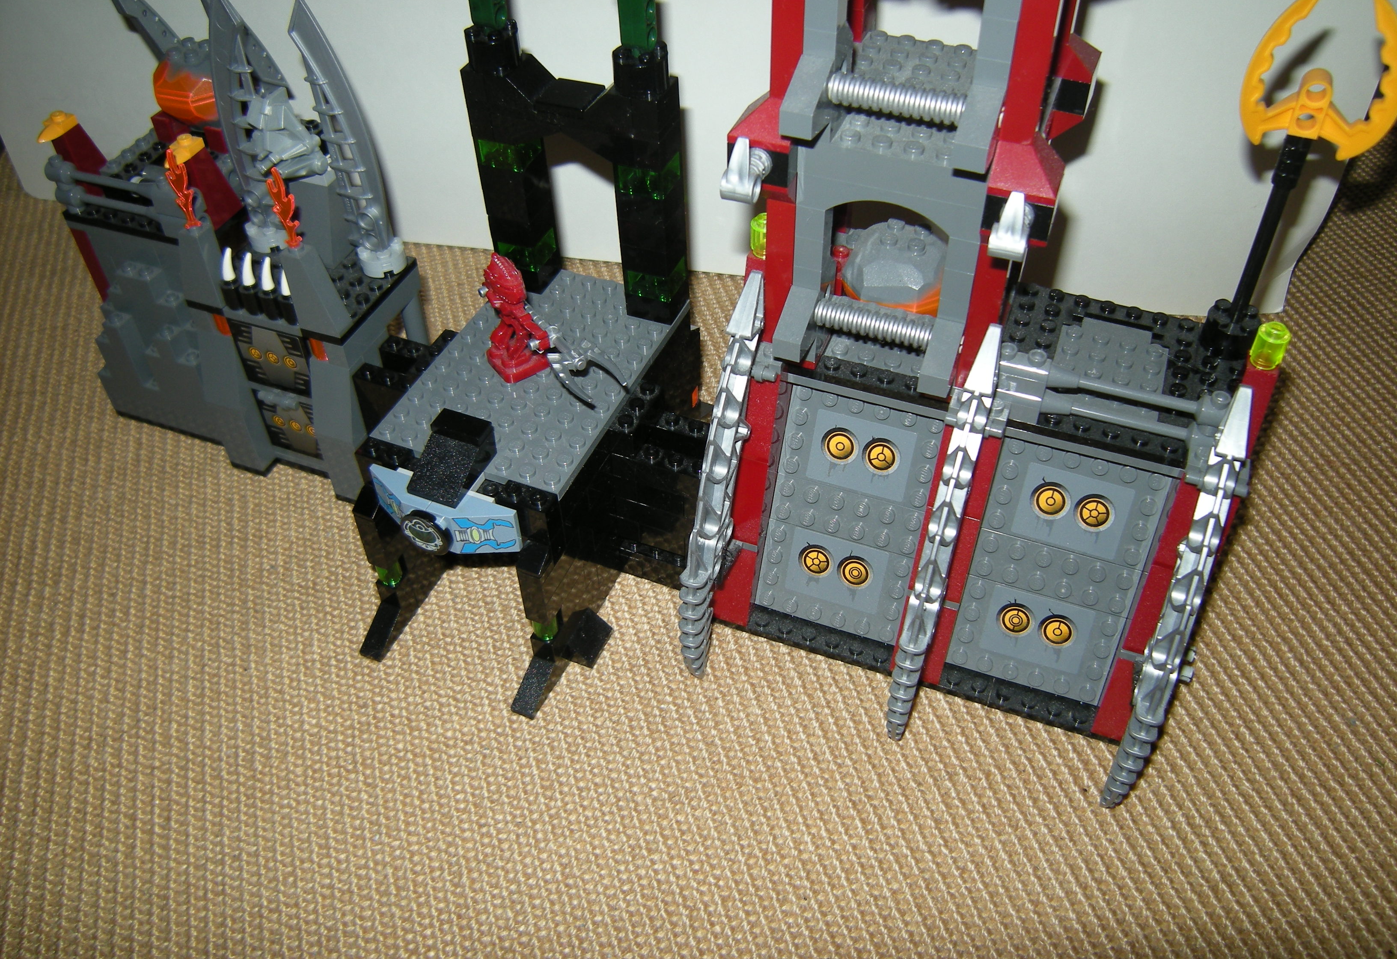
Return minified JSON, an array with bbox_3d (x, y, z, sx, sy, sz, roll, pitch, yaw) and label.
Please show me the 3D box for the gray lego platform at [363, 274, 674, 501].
[{"bbox_3d":[-0.051,-0.036,0.361,0.064,0.005,0.096,16,49,16],"label":"gray lego platform"}]

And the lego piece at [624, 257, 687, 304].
[{"bbox_3d":[-0.013,-0.067,0.368,0.016,0.010,0.016,16,49,16],"label":"lego piece"}]

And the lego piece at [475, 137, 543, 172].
[{"bbox_3d":[-0.059,-0.106,0.354,0.016,0.010,0.016,16,49,16],"label":"lego piece"}]

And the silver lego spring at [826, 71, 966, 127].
[{"bbox_3d":[0.047,-0.090,0.267,0.032,0.007,0.007,15,49,15],"label":"silver lego spring"}]

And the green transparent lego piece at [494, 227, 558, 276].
[{"bbox_3d":[-0.058,-0.080,0.382,0.016,0.010,0.016,16,49,16],"label":"green transparent lego piece"}]

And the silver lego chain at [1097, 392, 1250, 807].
[{"bbox_3d":[0.123,0.040,0.296,0.009,0.134,0.029,15,24,15],"label":"silver lego chain"}]

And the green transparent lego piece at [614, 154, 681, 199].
[{"bbox_3d":[-0.015,-0.094,0.340,0.016,0.010,0.016,16,49,16],"label":"green transparent lego piece"}]

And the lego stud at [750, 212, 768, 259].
[{"bbox_3d":[0.020,-0.073,0.337,0.008,0.011,0.008,15,49,15],"label":"lego stud"}]

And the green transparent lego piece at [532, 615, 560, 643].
[{"bbox_3d":[-0.048,0.045,0.355,0.008,0.010,0.008,-1,47,1],"label":"green transparent lego piece"}]

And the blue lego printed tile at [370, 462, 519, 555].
[{"bbox_3d":[-0.076,0.012,0.327,0.048,0.016,0.013,16,49,16],"label":"blue lego printed tile"}]

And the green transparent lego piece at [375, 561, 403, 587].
[{"bbox_3d":[-0.099,0.028,0.364,0.008,0.010,0.008,16,49,16],"label":"green transparent lego piece"}]

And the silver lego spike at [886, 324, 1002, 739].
[{"bbox_3d":[0.065,0.024,0.312,0.009,0.134,0.029,15,24,15],"label":"silver lego spike"}]

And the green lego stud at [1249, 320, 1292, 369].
[{"bbox_3d":[0.152,-0.036,0.299,0.008,0.011,0.008,15,49,15],"label":"green lego stud"}]

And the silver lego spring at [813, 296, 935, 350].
[{"bbox_3d":[0.048,-0.042,0.307,0.033,0.007,0.007,16,48,15],"label":"silver lego spring"}]

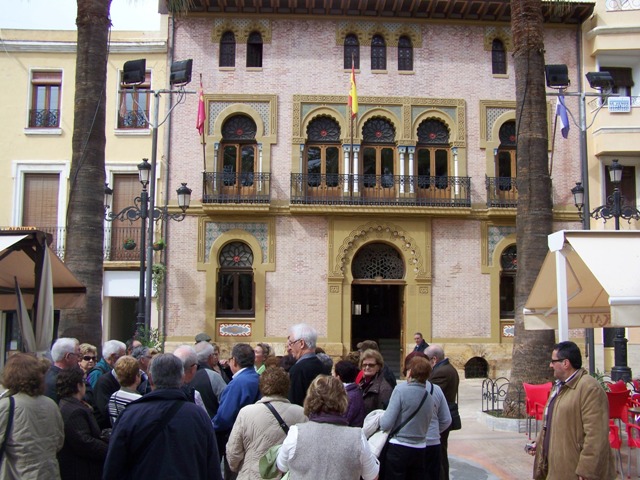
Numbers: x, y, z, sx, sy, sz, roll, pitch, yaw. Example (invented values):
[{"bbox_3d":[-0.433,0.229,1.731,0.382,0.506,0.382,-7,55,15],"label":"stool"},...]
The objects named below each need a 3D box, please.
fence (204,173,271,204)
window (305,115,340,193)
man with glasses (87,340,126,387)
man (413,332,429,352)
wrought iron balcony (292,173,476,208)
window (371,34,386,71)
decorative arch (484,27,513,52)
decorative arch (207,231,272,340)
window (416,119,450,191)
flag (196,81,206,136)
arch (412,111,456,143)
[{"bbox_3d":[-2.589,-1.564,21.983,2.093,1.002,0.550,1,-6,-2],"label":"fence"},{"bbox_3d":[0.097,-2.699,22.640,1.161,2.692,0.250,1,-6,-2],"label":"window"},{"bbox_3d":[-1.783,1.643,5.786,0.360,1.624,0.500,5,-8,-31],"label":"man with glasses"},{"bbox_3d":[1.905,2.607,13.399,0.520,1.672,0.360,-5,-9,37],"label":"man"},{"bbox_3d":[1.972,-1.600,22.905,5.831,1.084,0.420,1,-7,-3],"label":"wrought iron balcony"},{"bbox_3d":[2.146,-6.877,25.770,0.591,1.377,0.200,1,-7,-3],"label":"window"},{"bbox_3d":[6.184,-6.925,24.205,1.086,0.933,0.200,1,-7,-3],"label":"decorative arch"},{"bbox_3d":[-2.635,1.333,22.515,2.289,3.672,0.300,1,-7,-3],"label":"decorative arch"},{"bbox_3d":[3.704,-2.666,22.773,1.126,2.675,0.250,1,-6,-2],"label":"window"},{"bbox_3d":[-3.590,-3.996,21.332,0.317,1.745,0.300,1,-6,-2],"label":"flag"},{"bbox_3d":[3.701,-3.710,22.754,1.451,1.128,0.250,1,-6,-2],"label":"arch"}]

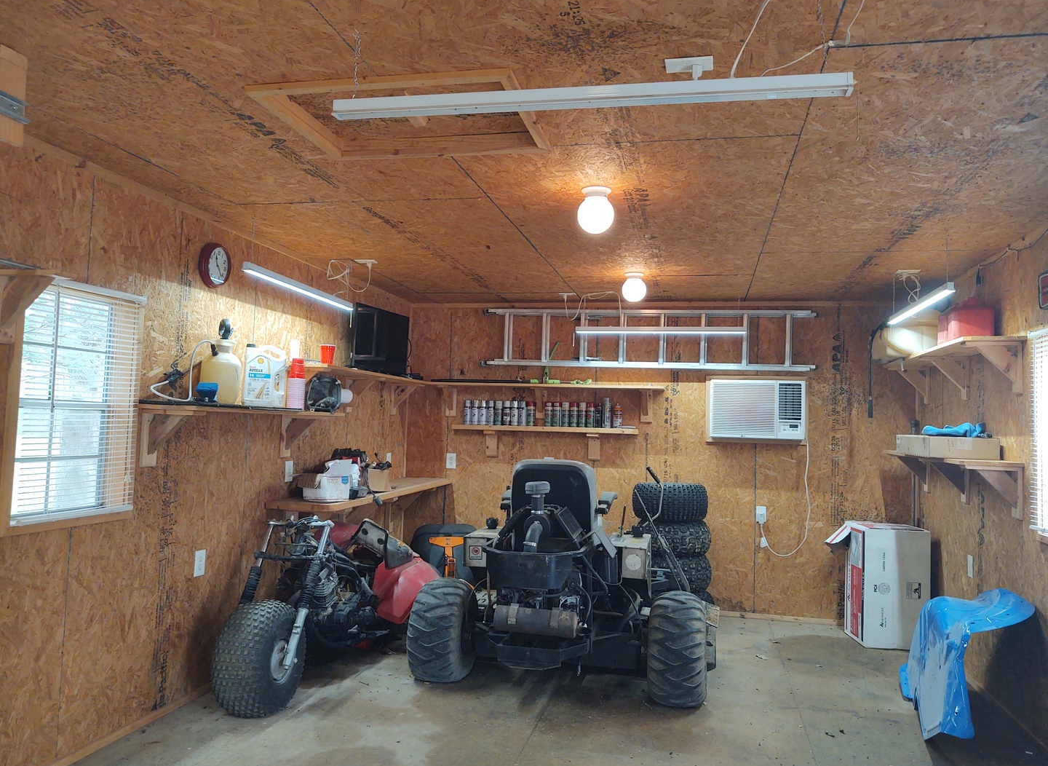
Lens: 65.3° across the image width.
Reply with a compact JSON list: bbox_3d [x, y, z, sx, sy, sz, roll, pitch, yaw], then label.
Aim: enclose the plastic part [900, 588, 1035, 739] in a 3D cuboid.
[{"bbox_3d":[2.135,1.321,4.006,0.490,0.640,0.720,1,-3,12],"label":"plastic part"}]

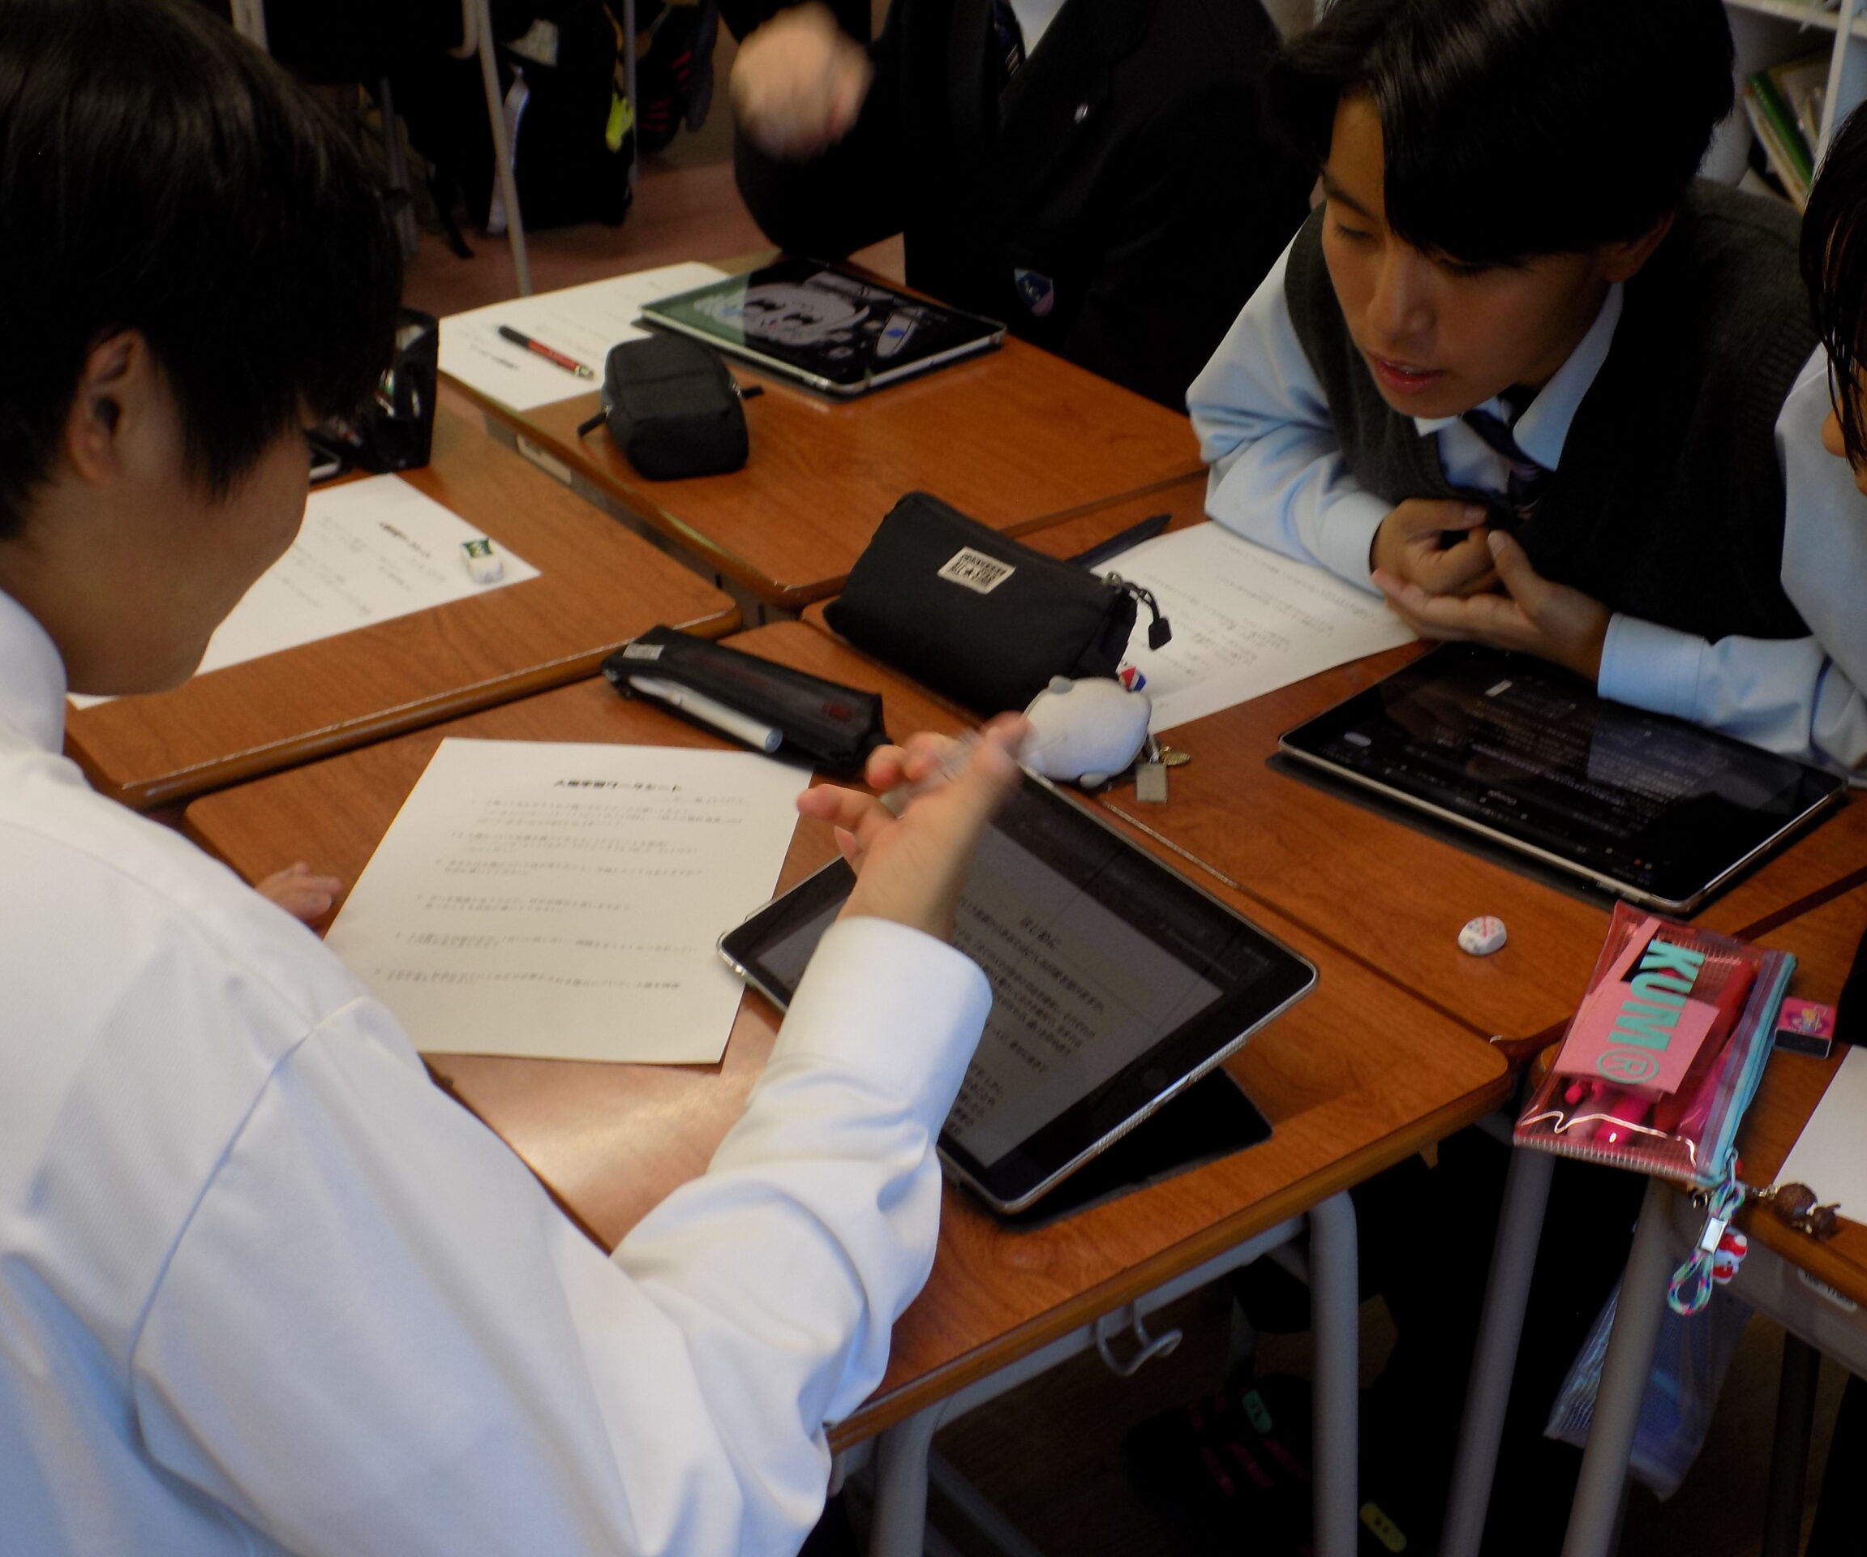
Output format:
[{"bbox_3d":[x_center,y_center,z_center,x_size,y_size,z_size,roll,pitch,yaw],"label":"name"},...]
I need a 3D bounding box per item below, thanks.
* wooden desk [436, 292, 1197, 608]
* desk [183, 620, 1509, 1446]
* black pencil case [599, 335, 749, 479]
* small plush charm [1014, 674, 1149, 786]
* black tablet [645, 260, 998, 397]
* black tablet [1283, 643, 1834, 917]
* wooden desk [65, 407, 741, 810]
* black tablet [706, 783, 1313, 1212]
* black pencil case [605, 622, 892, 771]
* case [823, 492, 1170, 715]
[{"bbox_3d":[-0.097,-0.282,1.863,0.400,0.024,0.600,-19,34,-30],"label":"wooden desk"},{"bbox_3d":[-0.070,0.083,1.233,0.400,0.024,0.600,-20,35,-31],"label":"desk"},{"bbox_3d":[-0.186,-0.270,1.766,0.078,0.051,0.150,-9,30,-14],"label":"black pencil case"},{"bbox_3d":[0.085,-0.028,1.362,0.064,0.045,0.055,4,30,8],"label":"small plush charm"},{"bbox_3d":[-0.088,-0.365,1.971,0.176,0.010,0.252,-26,38,-38],"label":"black tablet"},{"bbox_3d":[0.339,-0.006,1.339,0.252,0.010,0.176,25,38,38],"label":"black tablet"},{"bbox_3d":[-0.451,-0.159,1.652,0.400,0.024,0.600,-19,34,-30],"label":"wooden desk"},{"bbox_3d":[0.034,0.087,1.139,0.176,0.010,0.252,-34,39,-17],"label":"black tablet"},{"bbox_3d":[-0.106,-0.045,1.405,0.190,0.032,0.046,20,35,32],"label":"black pencil case"},{"bbox_3d":[0.027,-0.105,1.486,0.090,0.062,0.200,-23,37,-35],"label":"case"}]

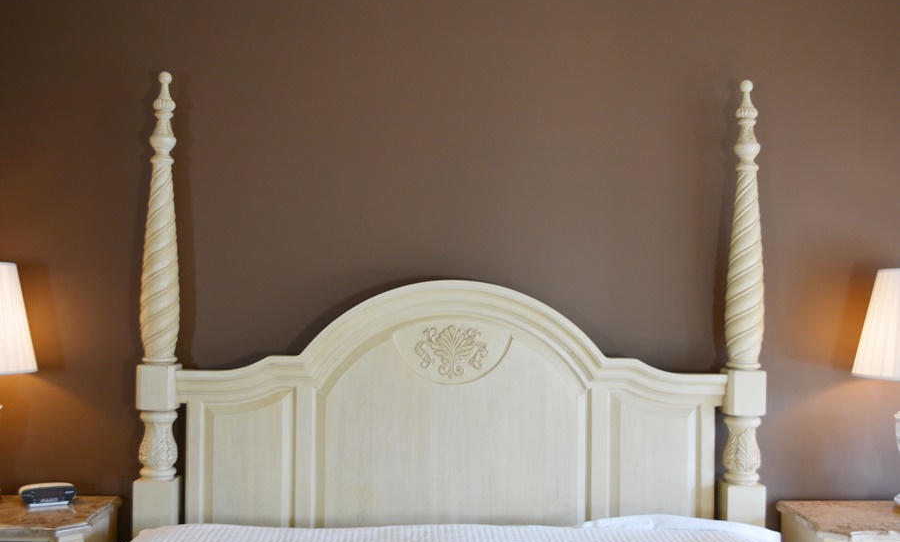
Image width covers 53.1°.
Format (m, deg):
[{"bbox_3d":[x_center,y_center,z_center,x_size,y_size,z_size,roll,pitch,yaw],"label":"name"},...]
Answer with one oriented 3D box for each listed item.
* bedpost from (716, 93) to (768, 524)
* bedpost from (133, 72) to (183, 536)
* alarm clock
[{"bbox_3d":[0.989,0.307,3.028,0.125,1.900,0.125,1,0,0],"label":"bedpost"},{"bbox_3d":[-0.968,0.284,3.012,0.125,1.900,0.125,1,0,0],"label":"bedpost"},{"bbox_3d":[-1.335,0.737,2.996,0.172,0.067,0.100,1,0,-22],"label":"alarm clock"}]

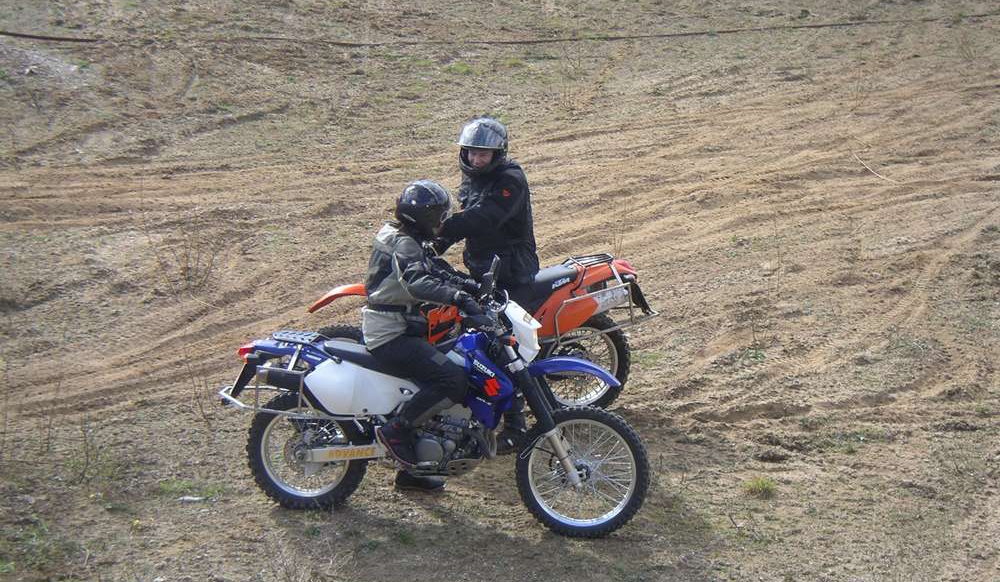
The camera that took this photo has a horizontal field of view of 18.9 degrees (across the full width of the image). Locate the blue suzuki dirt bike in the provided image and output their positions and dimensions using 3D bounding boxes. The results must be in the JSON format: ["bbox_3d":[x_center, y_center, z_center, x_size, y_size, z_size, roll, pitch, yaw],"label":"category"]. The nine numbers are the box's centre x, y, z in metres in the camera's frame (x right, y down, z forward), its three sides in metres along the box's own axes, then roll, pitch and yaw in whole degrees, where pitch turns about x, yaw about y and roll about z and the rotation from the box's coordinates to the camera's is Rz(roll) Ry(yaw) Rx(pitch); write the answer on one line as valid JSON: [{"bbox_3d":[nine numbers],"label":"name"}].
[{"bbox_3d":[-0.345,0.576,15.471,2.300,1.300,0.840,5,14,15],"label":"blue suzuki dirt bike"}]

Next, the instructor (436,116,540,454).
[{"bbox_3d":[-0.058,-0.081,17.148,0.660,1.817,0.780,-7,17,-26],"label":"instructor"}]

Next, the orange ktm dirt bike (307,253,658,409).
[{"bbox_3d":[-0.174,0.221,17.289,2.265,1.220,0.840,-4,18,-16],"label":"orange ktm dirt bike"}]

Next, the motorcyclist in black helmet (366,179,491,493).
[{"bbox_3d":[-0.332,0.327,15.431,0.680,1.780,0.740,5,16,15],"label":"motorcyclist in black helmet"}]

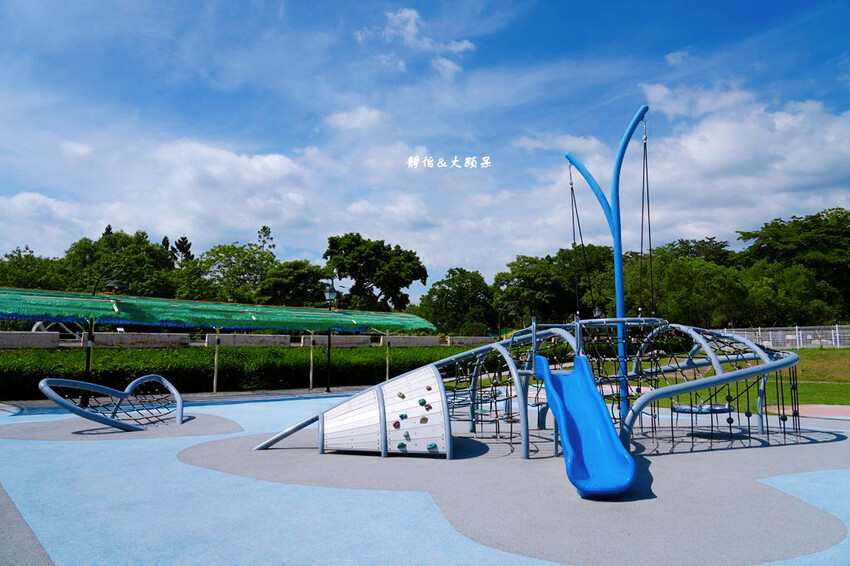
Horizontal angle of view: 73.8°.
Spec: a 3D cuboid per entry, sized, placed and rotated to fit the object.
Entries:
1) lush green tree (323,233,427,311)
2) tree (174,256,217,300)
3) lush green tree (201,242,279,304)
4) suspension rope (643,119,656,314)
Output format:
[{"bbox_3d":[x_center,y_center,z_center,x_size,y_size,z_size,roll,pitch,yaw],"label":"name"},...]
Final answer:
[{"bbox_3d":[-3.829,1.280,42.127,7.800,10.240,7.800,1,-7,-5],"label":"lush green tree"},{"bbox_3d":[-18.135,2.228,44.025,4.200,8.680,4.200,3,-7,-22],"label":"tree"},{"bbox_3d":[-14.643,1.680,44.090,6.600,9.810,6.600,2,-7,-18],"label":"lush green tree"},{"bbox_3d":[4.065,-1.253,10.413,0.280,3.650,0.270,0,-7,0],"label":"suspension rope"}]

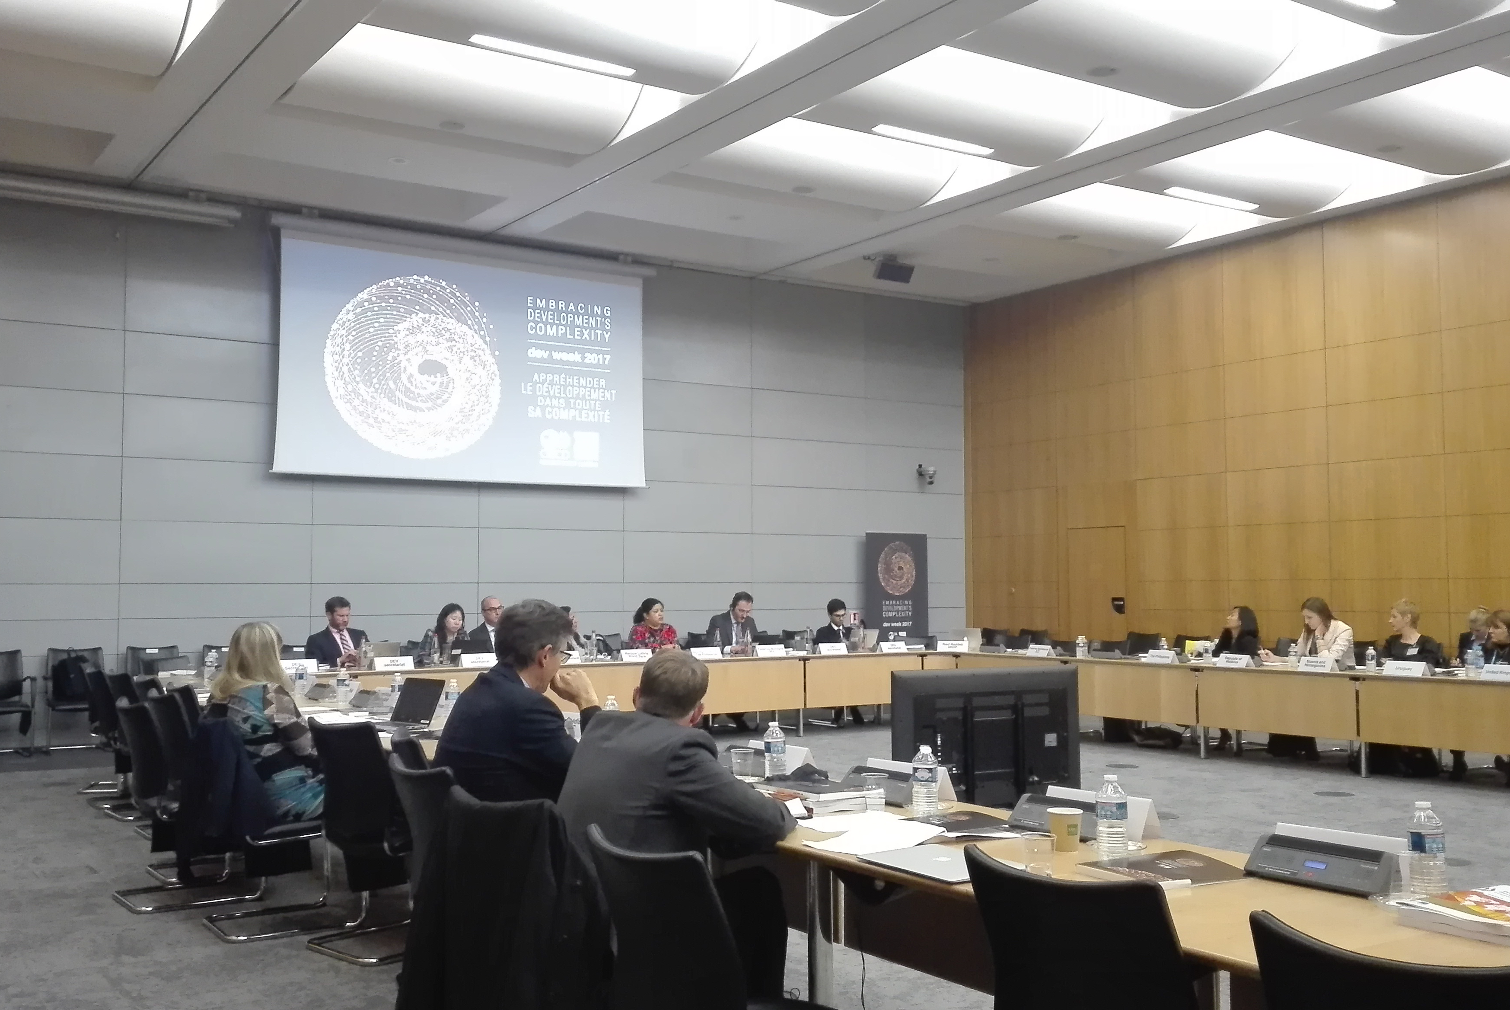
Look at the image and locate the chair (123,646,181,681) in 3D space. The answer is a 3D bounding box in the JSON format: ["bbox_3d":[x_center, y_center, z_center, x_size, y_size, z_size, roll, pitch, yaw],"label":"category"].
[{"bbox_3d":[-5.122,1.630,10.950,0.560,0.840,0.570,2,-4,-31],"label":"chair"}]

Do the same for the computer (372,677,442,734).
[{"bbox_3d":[-1.535,0.848,5.488,0.310,0.210,0.292,-3,-5,44],"label":"computer"}]

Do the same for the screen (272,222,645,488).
[{"bbox_3d":[-2.702,-1.325,12.379,3.640,2.200,0.100,2,-4,-31],"label":"screen"}]

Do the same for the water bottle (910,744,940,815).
[{"bbox_3d":[0.459,0.736,3.467,0.067,0.192,0.067,0,-3,0],"label":"water bottle"}]

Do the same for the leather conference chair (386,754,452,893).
[{"bbox_3d":[-0.790,1.194,4.000,0.580,0.860,0.520,3,-5,-42],"label":"leather conference chair"}]

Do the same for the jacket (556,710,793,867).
[{"bbox_3d":[-0.200,0.807,3.080,0.520,0.600,0.460,-4,-5,45],"label":"jacket"}]

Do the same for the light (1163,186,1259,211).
[{"bbox_3d":[4.147,-2.782,11.688,1.200,0.070,0.170,2,-4,-31],"label":"light"}]

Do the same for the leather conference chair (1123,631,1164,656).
[{"bbox_3d":[3.770,1.719,12.900,0.540,0.820,0.520,2,-4,-36],"label":"leather conference chair"}]

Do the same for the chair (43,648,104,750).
[{"bbox_3d":[-5.485,1.579,10.455,0.540,0.810,0.540,2,-4,-30],"label":"chair"}]

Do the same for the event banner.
[{"bbox_3d":[1.565,1.256,14.200,0.860,1.900,0.150,2,-4,-32],"label":"event banner"}]

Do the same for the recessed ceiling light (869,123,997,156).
[{"bbox_3d":[1.399,-2.870,10.130,1.200,0.070,0.170,2,-4,-31],"label":"recessed ceiling light"}]

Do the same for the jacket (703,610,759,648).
[{"bbox_3d":[-0.201,1.297,11.900,0.480,0.590,0.360,2,-4,-29],"label":"jacket"}]

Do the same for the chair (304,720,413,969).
[{"bbox_3d":[-1.349,1.228,4.888,0.440,0.850,0.560,-3,-5,42],"label":"chair"}]

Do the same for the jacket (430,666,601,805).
[{"bbox_3d":[-0.665,0.781,3.700,0.420,0.640,0.470,2,-4,-34],"label":"jacket"}]

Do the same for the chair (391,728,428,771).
[{"bbox_3d":[-0.940,1.198,4.400,0.560,0.850,0.450,2,-4,-32],"label":"chair"}]

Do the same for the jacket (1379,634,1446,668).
[{"bbox_3d":[4.797,1.197,9.400,0.360,0.560,0.470,3,-5,-44],"label":"jacket"}]

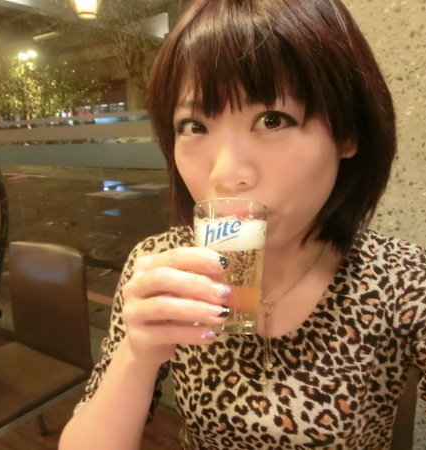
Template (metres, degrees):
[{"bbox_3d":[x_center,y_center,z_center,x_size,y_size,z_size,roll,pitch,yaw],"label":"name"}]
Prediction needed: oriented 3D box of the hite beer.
[{"bbox_3d":[0.012,0.038,0.327,0.057,0.086,0.057,0,-10,13],"label":"hite beer"}]

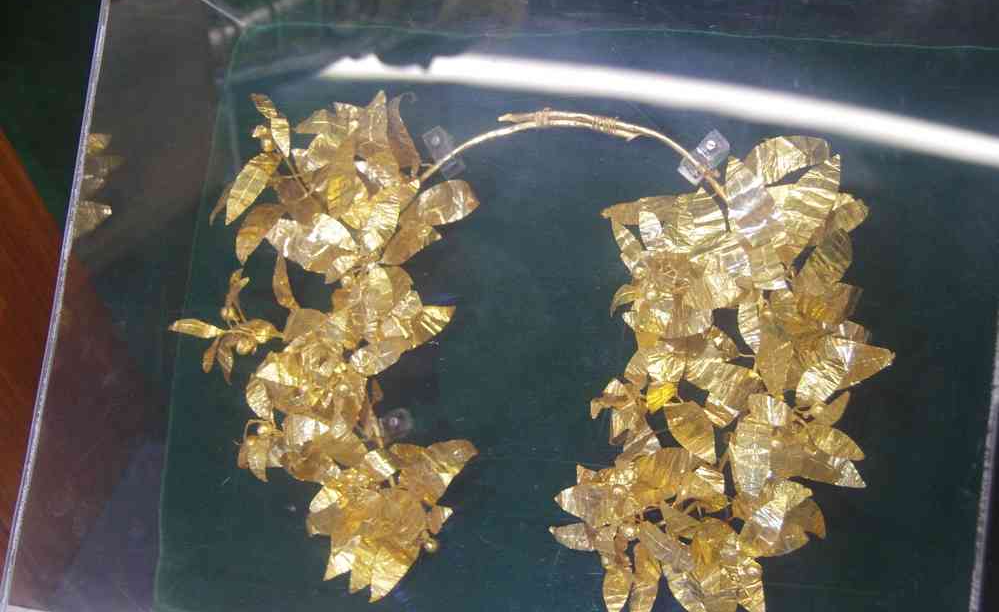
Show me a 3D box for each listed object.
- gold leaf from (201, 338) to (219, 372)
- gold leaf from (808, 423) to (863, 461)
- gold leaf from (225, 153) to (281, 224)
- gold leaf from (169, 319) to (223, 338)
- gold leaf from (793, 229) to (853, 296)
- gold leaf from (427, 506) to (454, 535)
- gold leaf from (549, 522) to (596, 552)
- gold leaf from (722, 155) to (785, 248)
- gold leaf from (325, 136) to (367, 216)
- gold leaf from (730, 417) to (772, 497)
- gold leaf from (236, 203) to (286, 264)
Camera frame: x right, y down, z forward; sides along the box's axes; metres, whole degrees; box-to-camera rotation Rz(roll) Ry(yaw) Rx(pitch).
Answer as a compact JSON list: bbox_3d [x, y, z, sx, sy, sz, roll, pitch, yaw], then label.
[{"bbox_3d":[-0.143,0.024,0.799,0.006,0.006,0.019,21,87,6],"label":"gold leaf"},{"bbox_3d":[0.138,0.057,0.661,0.027,0.006,0.011,23,90,22],"label":"gold leaf"},{"bbox_3d":[-0.122,-0.058,0.796,0.015,0.008,0.045,39,92,6],"label":"gold leaf"},{"bbox_3d":[-0.145,0.011,0.770,0.031,0.006,0.009,4,59,20],"label":"gold leaf"},{"bbox_3d":[0.136,-0.019,0.675,0.016,0.006,0.033,39,95,17],"label":"gold leaf"},{"bbox_3d":[-0.029,0.099,0.746,0.011,0.010,0.013,-4,81,8],"label":"gold leaf"},{"bbox_3d":[0.034,0.103,0.723,0.023,0.007,0.012,10,84,12],"label":"gold leaf"},{"bbox_3d":[0.119,-0.048,0.741,0.023,0.008,0.046,-24,80,11],"label":"gold leaf"},{"bbox_3d":[-0.077,-0.065,0.805,0.019,0.009,0.043,10,87,10],"label":"gold leaf"},{"bbox_3d":[0.107,0.065,0.687,0.017,0.009,0.035,-5,82,14],"label":"gold leaf"},{"bbox_3d":[-0.117,-0.035,0.796,0.018,0.010,0.036,38,91,6],"label":"gold leaf"}]

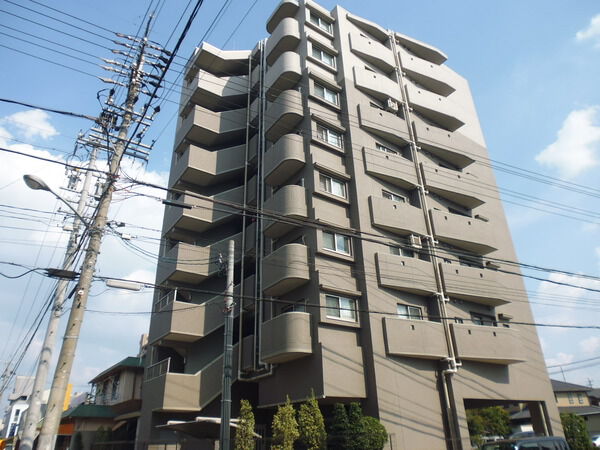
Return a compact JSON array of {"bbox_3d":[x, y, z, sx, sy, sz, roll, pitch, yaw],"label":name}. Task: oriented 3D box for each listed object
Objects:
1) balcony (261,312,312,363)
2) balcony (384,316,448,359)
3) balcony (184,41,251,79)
[{"bbox_3d":[-0.599,4.424,16.273,1.008,1.400,2.422,15,-32,-30],"label":"balcony"},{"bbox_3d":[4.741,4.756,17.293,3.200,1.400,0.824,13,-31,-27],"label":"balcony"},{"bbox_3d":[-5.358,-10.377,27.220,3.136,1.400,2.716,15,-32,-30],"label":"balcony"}]

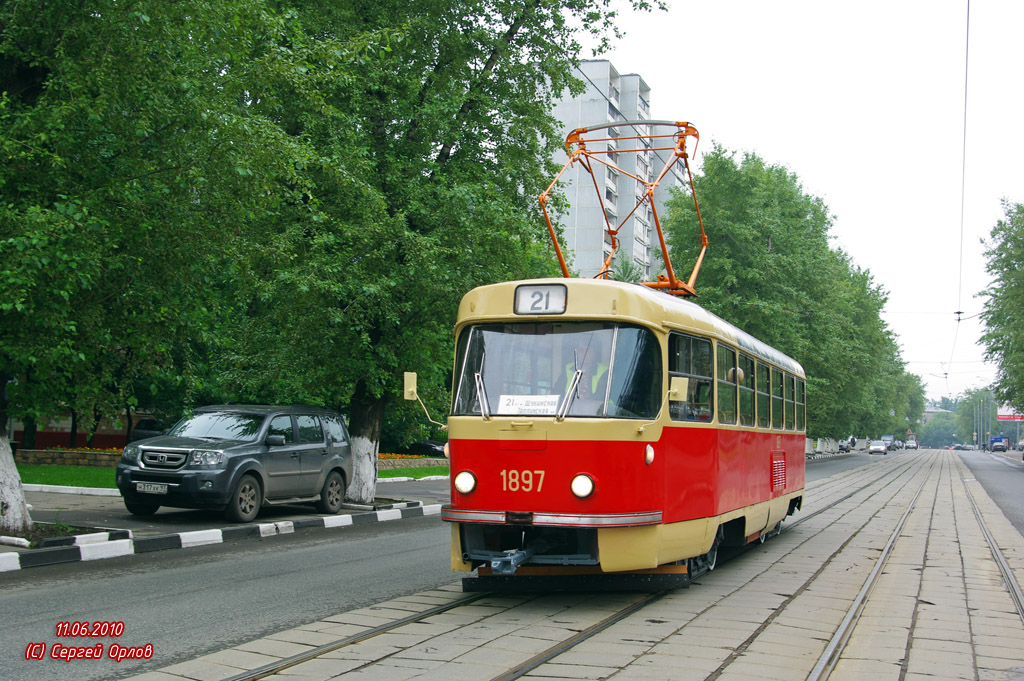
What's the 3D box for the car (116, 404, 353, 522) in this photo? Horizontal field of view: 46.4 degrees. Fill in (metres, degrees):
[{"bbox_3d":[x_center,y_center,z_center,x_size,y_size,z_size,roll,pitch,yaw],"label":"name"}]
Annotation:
[{"bbox_3d":[-4.357,1.952,19.730,1.980,1.820,4.830,0,-5,20],"label":"car"}]

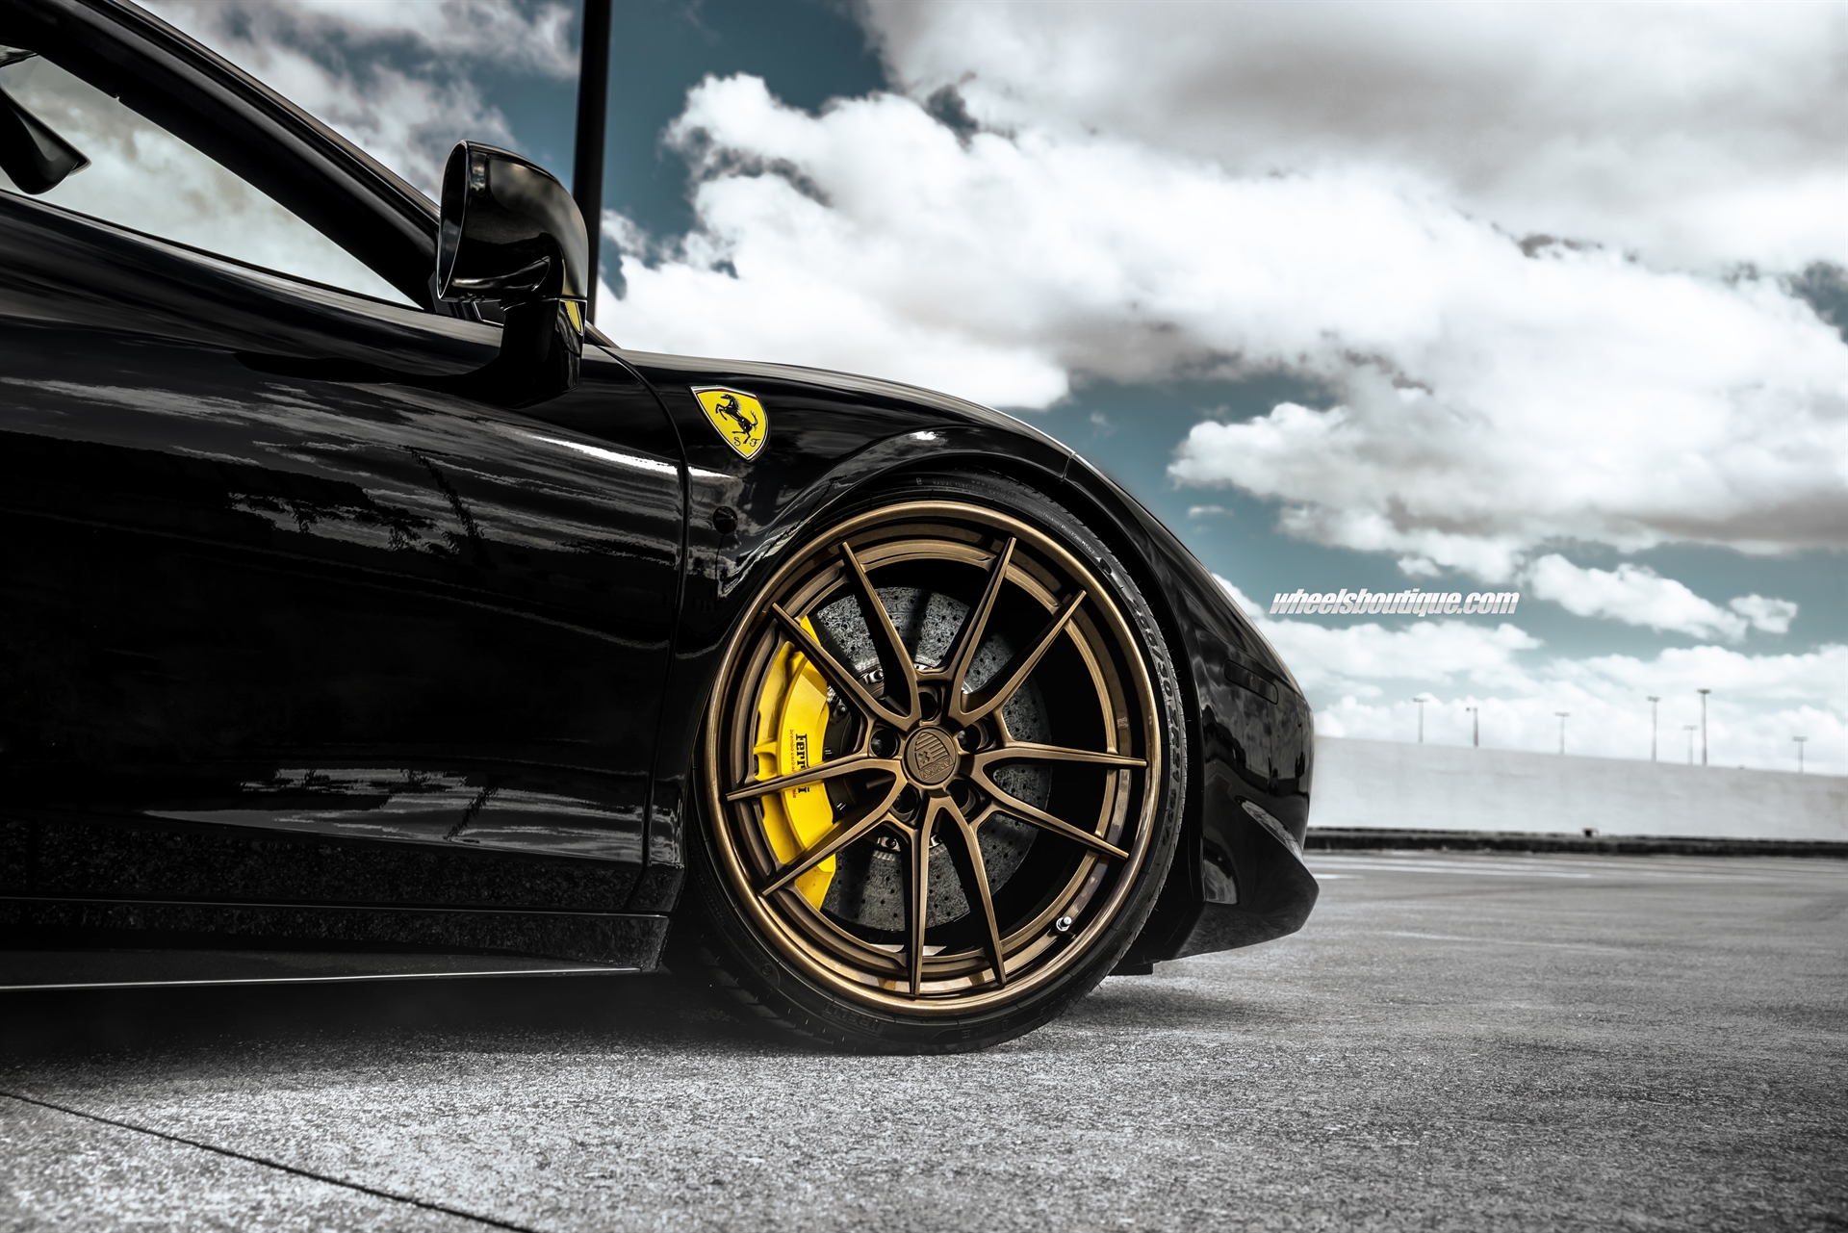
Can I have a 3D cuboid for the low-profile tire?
[{"bbox_3d":[-0.031,0.163,2.384,0.680,0.678,0.255,4,-6,-27],"label":"low-profile tire"}]

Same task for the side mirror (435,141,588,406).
[{"bbox_3d":[-0.426,-0.351,2.116,0.155,0.255,0.220,4,-6,-27],"label":"side mirror"}]

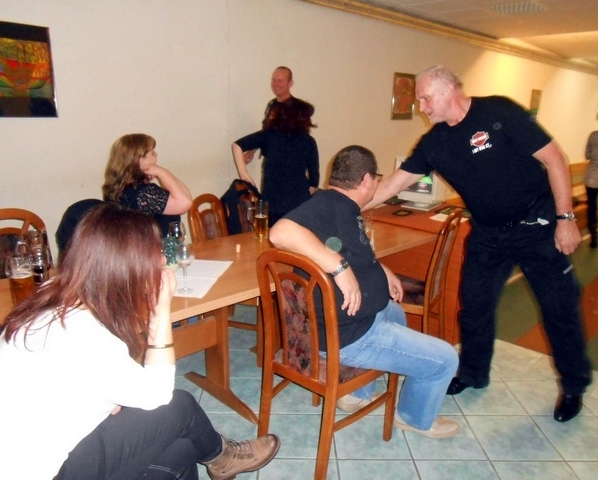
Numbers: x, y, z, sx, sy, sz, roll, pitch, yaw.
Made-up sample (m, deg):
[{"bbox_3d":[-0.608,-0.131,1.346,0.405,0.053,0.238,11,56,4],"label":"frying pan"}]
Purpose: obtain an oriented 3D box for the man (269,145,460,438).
[{"bbox_3d":[0.282,0.247,2.207,0.830,1.330,0.630,-4,15,-20],"label":"man"}]

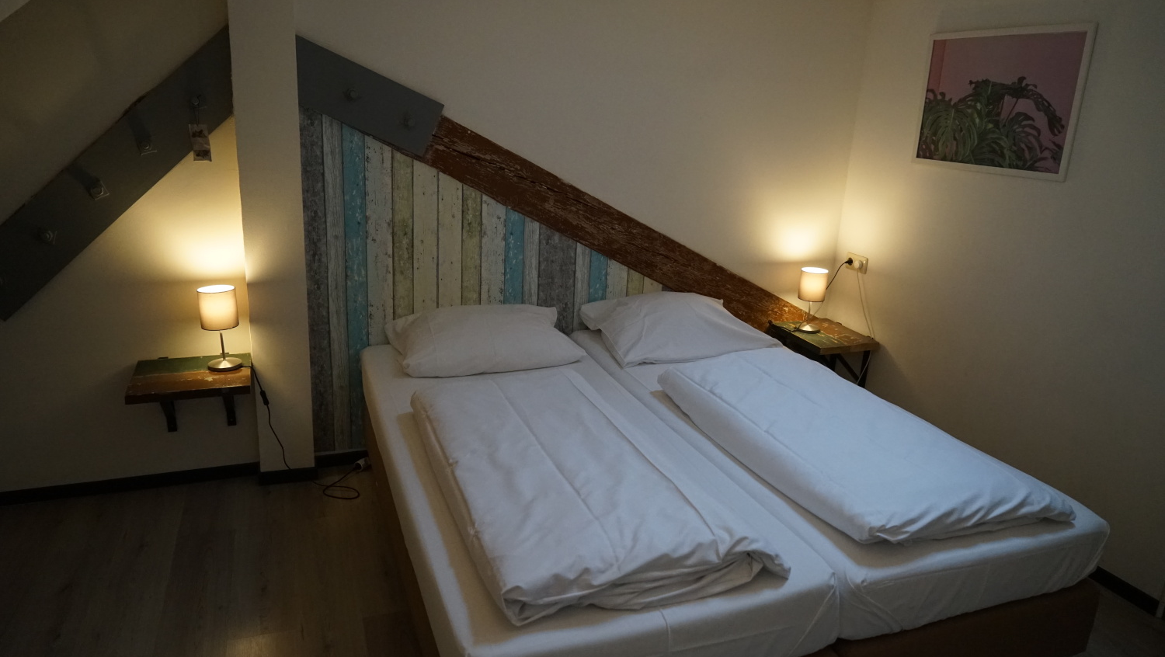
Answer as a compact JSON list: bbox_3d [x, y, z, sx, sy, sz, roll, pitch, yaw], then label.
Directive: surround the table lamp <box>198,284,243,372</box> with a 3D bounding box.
[{"bbox_3d":[-1.362,0.002,2.927,0.130,0.310,0.130,-3,19,-21],"label":"table lamp"}]

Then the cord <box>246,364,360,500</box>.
[{"bbox_3d":[-1.112,0.399,3.145,0.425,0.553,0.277,-3,18,-21],"label":"cord"}]

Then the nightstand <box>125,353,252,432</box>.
[{"bbox_3d":[-1.461,0.312,2.948,0.398,0.306,0.375,-3,18,-21],"label":"nightstand"}]

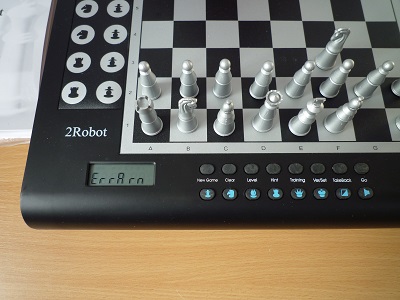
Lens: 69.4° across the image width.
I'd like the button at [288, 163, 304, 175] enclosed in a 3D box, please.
[{"bbox_3d":[0.070,0.014,0.210,0.011,0.003,0.008,0,72,-1],"label":"button"}]

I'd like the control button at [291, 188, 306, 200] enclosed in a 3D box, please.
[{"bbox_3d":[0.072,0.032,0.212,0.011,0.003,0.008,0,72,0],"label":"control button"}]

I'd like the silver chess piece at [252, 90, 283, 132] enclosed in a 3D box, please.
[{"bbox_3d":[0.048,-0.028,0.202,0.016,0.043,0.016,0,72,-1],"label":"silver chess piece"}]

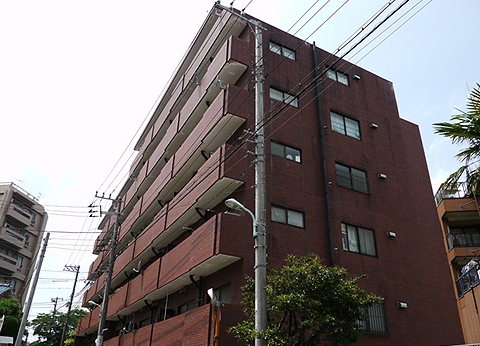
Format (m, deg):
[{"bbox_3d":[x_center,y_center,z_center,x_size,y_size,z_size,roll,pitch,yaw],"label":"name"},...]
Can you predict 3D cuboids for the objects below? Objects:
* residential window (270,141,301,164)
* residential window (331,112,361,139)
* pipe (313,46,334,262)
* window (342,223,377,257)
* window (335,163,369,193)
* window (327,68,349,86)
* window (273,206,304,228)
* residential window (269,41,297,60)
[{"bbox_3d":[1.819,-0.806,15.371,1.440,0.614,0.120,15,-31,-24],"label":"residential window"},{"bbox_3d":[4.853,-2.170,17.861,1.736,1.051,0.120,15,-31,-24],"label":"residential window"},{"bbox_3d":[3.471,-1.284,16.425,0.130,11.833,0.130,15,-31,-24],"label":"pipe"},{"bbox_3d":[4.704,2.651,15.295,1.736,1.099,0.120,15,-31,-24],"label":"window"},{"bbox_3d":[4.778,0.245,16.575,1.736,1.089,0.120,15,-31,-24],"label":"window"},{"bbox_3d":[4.817,-4.757,19.168,1.376,0.682,0.120,15,-31,-24],"label":"window"},{"bbox_3d":[1.745,1.613,14.084,1.440,0.608,0.120,15,-31,-24],"label":"window"},{"bbox_3d":[1.968,-5.618,17.932,1.440,0.569,0.120,15,-31,-24],"label":"residential window"}]

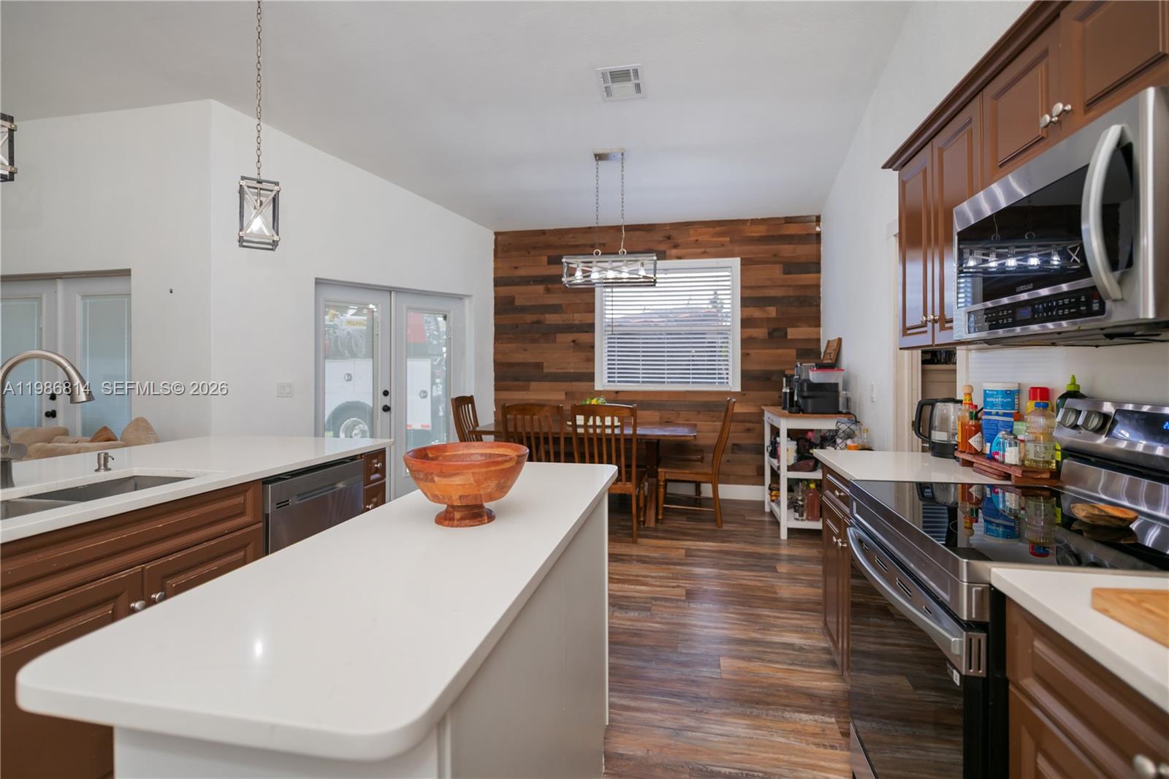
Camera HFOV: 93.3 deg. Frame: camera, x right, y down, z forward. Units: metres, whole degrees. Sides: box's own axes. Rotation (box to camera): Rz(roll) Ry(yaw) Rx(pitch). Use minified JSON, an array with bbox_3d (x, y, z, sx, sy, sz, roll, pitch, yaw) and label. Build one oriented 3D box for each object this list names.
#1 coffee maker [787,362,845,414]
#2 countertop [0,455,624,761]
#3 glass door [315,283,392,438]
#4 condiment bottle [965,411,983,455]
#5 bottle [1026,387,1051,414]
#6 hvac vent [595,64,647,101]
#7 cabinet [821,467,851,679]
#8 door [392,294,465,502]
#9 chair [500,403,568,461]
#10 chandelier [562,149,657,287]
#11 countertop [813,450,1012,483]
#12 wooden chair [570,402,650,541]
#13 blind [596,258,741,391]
[{"bbox_3d":[1.804,-0.015,4.338,0.380,0.400,0.280,0,2,11],"label":"coffee maker"},{"bbox_3d":[-0.272,0.315,1.312,0.528,0.030,1.516,0,2,11],"label":"countertop"},{"bbox_3d":[-2.102,0.079,5.025,0.730,2.030,0.045,-2,3,-42],"label":"glass door"},{"bbox_3d":[1.396,0.142,1.971,0.047,0.174,0.047,0,2,11],"label":"condiment bottle"},{"bbox_3d":[1.489,0.115,1.804,0.072,0.241,0.072,0,2,11],"label":"bottle"},{"bbox_3d":[0.255,-2.066,3.738,0.310,0.030,0.310,0,-12,11],"label":"hvac vent"},{"bbox_3d":[1.317,0.769,2.152,0.600,0.870,0.660,0,2,11],"label":"cabinet"},{"bbox_3d":[-1.549,0.058,5.542,0.045,1.996,0.779,2,3,45],"label":"door"},{"bbox_3d":[-0.334,0.613,4.450,0.470,1.020,0.620,0,2,11],"label":"chair"},{"bbox_3d":[0.210,-1.366,4.392,0.741,1.023,0.272,0,2,11],"label":"chandelier"},{"bbox_3d":[1.308,0.314,2.137,0.650,0.038,0.700,0,2,11],"label":"countertop"},{"bbox_3d":[0.197,0.600,4.242,0.504,1.020,0.575,0,2,11],"label":"wooden chair"},{"bbox_3d":[0.822,-0.646,5.525,1.420,1.320,0.060,0,2,11],"label":"blind"}]

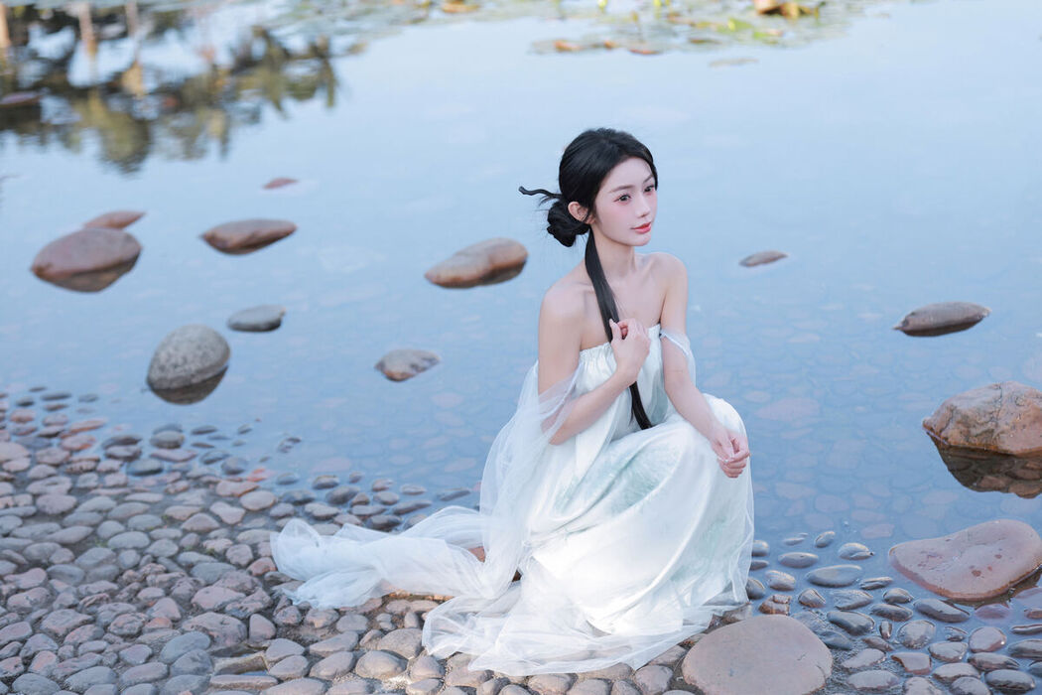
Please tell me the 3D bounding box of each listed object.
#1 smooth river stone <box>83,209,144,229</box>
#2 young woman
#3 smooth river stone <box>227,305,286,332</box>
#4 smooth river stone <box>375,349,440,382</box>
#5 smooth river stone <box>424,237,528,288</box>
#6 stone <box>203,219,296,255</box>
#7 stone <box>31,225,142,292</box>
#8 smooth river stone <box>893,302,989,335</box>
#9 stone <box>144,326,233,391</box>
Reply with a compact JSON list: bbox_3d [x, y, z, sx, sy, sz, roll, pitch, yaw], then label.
[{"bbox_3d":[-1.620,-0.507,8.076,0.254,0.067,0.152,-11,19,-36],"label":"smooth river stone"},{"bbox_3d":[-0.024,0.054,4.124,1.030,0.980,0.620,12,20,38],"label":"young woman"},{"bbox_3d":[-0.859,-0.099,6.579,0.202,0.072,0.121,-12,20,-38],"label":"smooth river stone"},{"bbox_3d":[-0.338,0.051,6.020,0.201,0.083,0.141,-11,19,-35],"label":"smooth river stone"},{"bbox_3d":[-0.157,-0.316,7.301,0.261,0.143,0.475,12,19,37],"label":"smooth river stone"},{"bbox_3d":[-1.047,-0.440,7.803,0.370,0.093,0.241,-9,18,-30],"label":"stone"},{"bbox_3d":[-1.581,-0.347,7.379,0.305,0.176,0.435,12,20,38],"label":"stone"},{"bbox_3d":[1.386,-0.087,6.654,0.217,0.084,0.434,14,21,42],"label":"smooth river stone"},{"bbox_3d":[-0.980,0.033,5.974,0.221,0.194,0.276,7,17,25],"label":"stone"}]

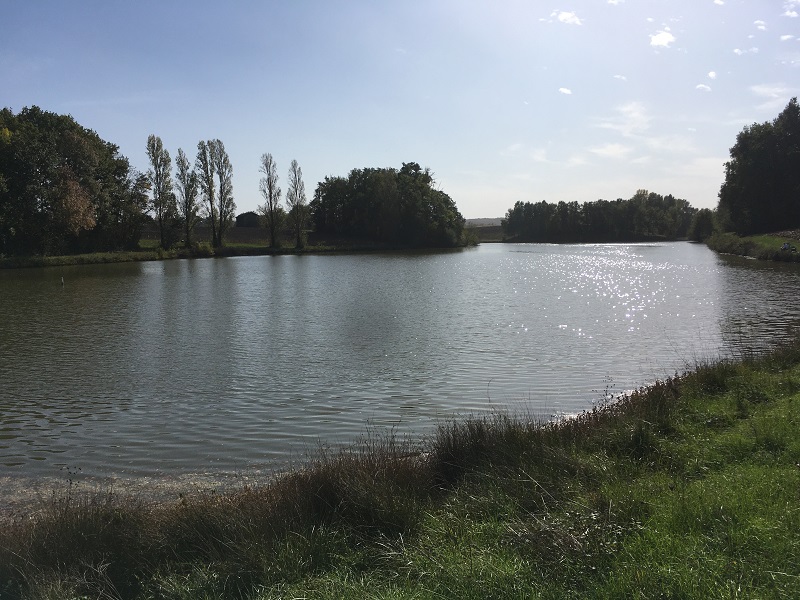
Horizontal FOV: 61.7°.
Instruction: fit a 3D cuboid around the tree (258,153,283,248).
[{"bbox_3d":[-18.700,-14.401,97.000,3.500,13.700,3.500,-1,6,0],"label":"tree"}]

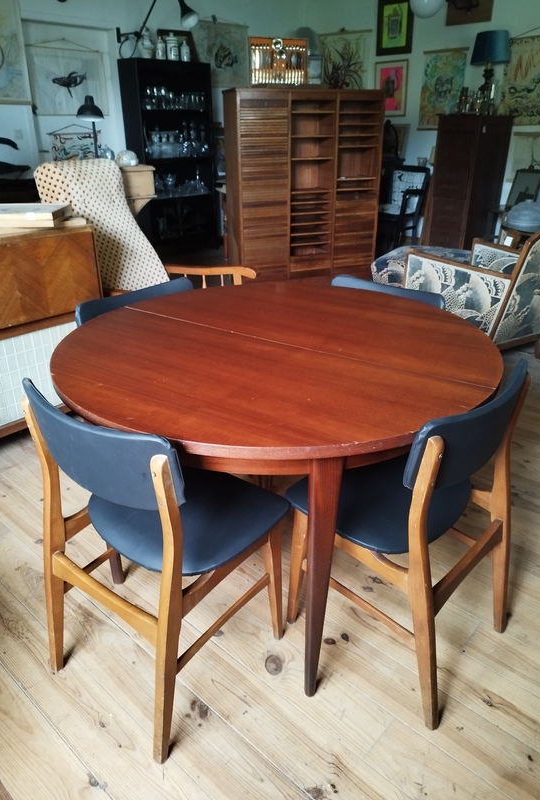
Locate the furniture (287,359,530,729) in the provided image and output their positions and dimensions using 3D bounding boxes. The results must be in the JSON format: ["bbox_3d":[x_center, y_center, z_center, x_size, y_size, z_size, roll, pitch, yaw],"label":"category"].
[{"bbox_3d":[0.341,0.278,1.377,0.490,0.785,0.480,22,34,38],"label":"furniture"}]

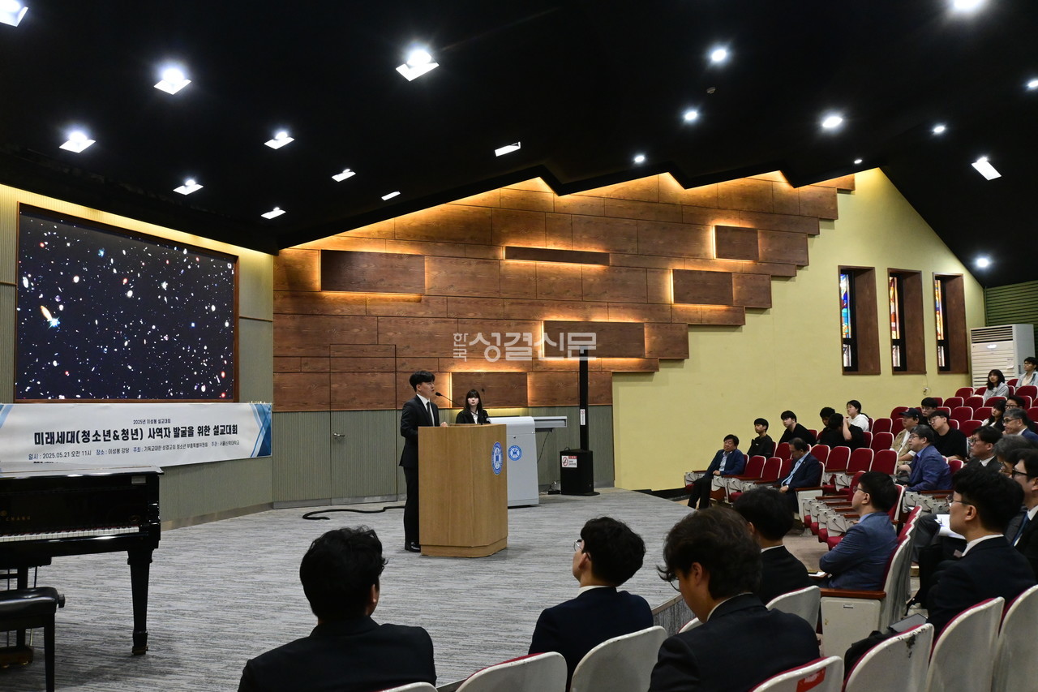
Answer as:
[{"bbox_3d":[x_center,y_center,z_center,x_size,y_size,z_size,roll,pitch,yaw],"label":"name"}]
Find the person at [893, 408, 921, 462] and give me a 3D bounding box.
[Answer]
[{"bbox_3d":[5.092,1.524,12.279,0.800,1.300,0.520,-1,-4,-8],"label":"person"}]

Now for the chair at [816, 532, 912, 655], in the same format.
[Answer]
[{"bbox_3d":[2.174,1.633,5.608,0.640,0.945,0.560,-3,-4,25],"label":"chair"}]

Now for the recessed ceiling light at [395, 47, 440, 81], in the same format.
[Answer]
[{"bbox_3d":[-1.126,-3.087,9.765,0.375,0.100,0.375,-25,-10,13],"label":"recessed ceiling light"}]

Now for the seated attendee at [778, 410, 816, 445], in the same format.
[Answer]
[{"bbox_3d":[4.386,1.662,14.407,0.850,1.230,0.520,0,-4,-14],"label":"seated attendee"}]

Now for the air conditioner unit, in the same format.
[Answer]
[{"bbox_3d":[9.953,0.545,18.348,0.520,1.850,1.000,1,-4,-25],"label":"air conditioner unit"}]

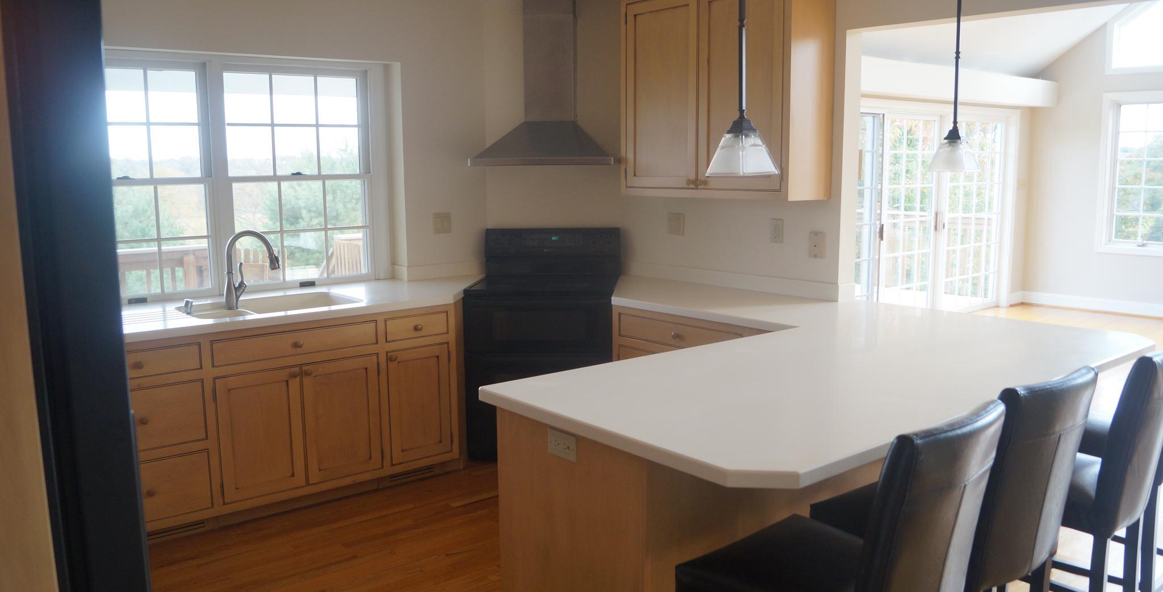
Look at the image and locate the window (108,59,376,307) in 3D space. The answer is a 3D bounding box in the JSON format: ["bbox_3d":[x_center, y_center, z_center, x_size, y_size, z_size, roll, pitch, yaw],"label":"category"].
[{"bbox_3d":[-1.756,-0.587,4.274,1.640,1.170,0.110,-7,10,-39],"label":"window"}]

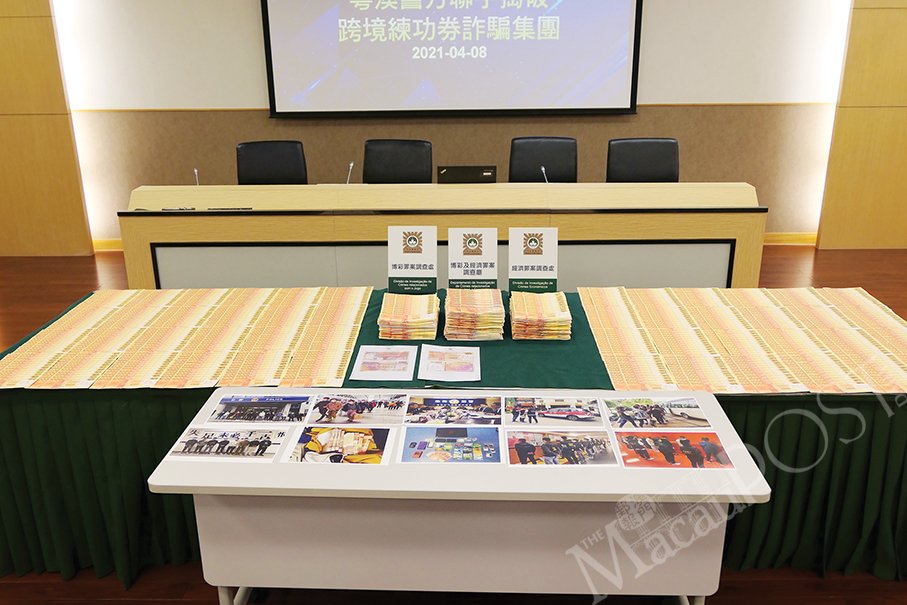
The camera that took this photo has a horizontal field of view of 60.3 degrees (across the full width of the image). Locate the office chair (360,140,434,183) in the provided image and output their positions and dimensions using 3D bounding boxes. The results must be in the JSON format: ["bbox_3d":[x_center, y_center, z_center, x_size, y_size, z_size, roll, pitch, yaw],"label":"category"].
[{"bbox_3d":[-0.410,-0.483,5.287,0.610,1.130,0.640,2,19,9],"label":"office chair"}]

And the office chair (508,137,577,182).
[{"bbox_3d":[0.598,-0.486,5.258,0.610,1.130,0.640,1,19,5],"label":"office chair"}]

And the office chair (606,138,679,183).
[{"bbox_3d":[1.318,-0.489,5.239,0.610,1.130,0.640,-3,19,-5],"label":"office chair"}]

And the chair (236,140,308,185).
[{"bbox_3d":[-1.212,-0.481,5.310,0.610,1.130,0.640,-4,19,-9],"label":"chair"}]

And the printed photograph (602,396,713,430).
[{"bbox_3d":[0.613,0.335,2.374,0.297,0.003,0.210,0,19,2],"label":"printed photograph"}]

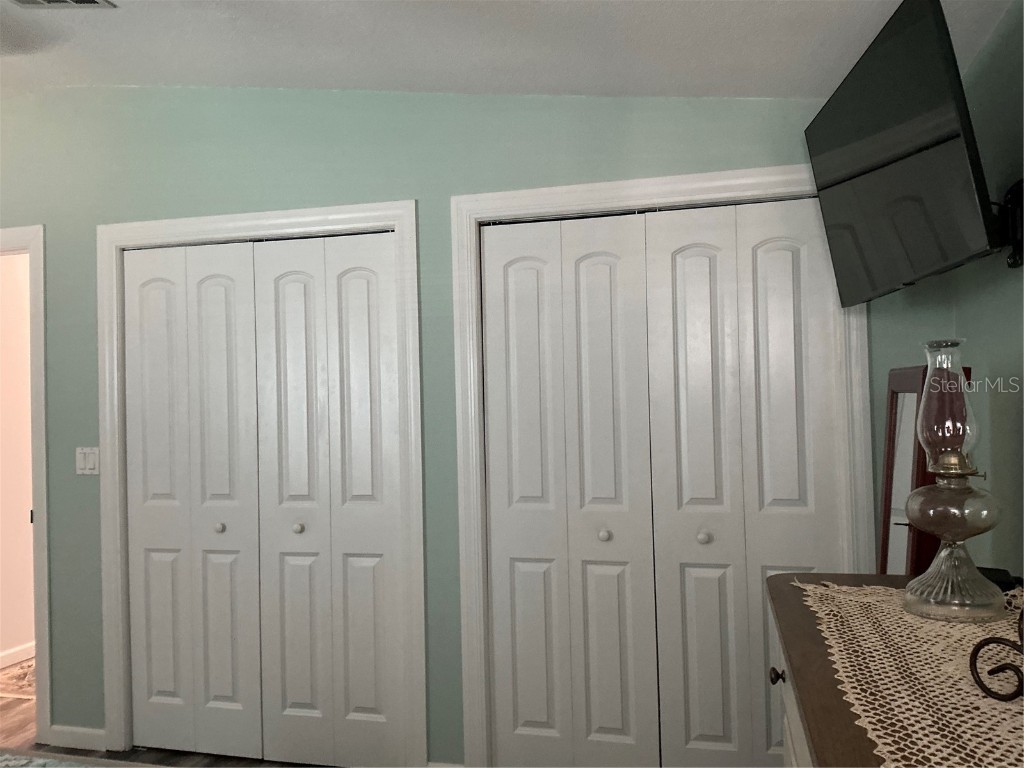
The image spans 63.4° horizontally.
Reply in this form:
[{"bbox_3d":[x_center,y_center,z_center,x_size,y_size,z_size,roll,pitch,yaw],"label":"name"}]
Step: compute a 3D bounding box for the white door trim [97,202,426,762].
[{"bbox_3d":[-0.997,0.405,3.255,1.392,2.140,0.080,-2,-1,14],"label":"white door trim"}]

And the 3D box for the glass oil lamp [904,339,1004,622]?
[{"bbox_3d":[0.738,0.151,1.394,0.148,0.452,0.148,-2,-1,14],"label":"glass oil lamp"}]

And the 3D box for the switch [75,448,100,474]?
[{"bbox_3d":[-1.751,0.319,3.421,0.112,0.112,0.012,-2,-1,14],"label":"switch"}]

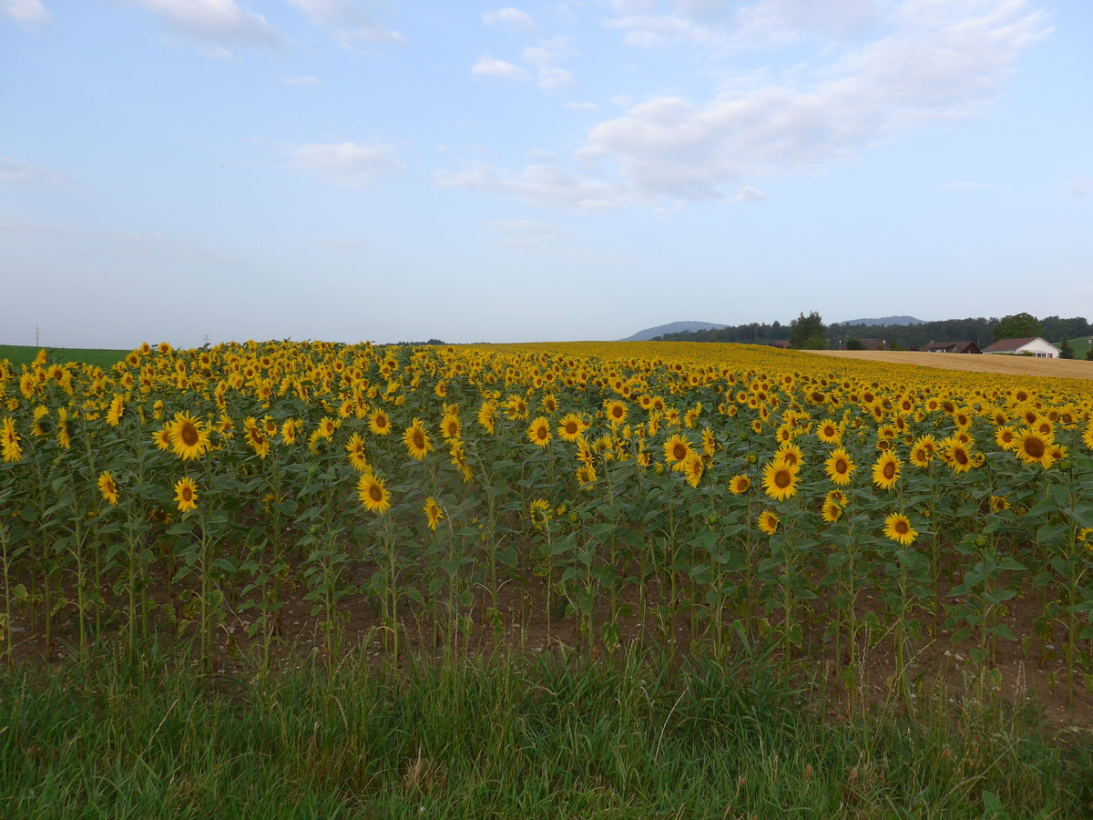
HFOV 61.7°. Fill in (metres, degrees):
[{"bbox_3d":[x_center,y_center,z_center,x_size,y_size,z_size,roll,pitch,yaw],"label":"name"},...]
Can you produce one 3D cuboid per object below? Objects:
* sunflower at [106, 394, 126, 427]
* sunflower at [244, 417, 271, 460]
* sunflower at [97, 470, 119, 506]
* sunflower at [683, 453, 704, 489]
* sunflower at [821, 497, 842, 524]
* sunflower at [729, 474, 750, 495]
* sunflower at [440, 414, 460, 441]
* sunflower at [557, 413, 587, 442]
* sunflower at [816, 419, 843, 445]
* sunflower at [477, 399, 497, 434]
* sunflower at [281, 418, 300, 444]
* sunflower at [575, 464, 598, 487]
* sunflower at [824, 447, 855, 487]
[{"bbox_3d":[-2.773,0.003,5.900,0.190,0.210,0.085,3,4,45],"label":"sunflower"},{"bbox_3d":[-1.794,0.179,5.700,0.220,0.250,0.085,2,26,35],"label":"sunflower"},{"bbox_3d":[-2.536,0.451,5.300,0.175,0.195,0.065,3,16,42],"label":"sunflower"},{"bbox_3d":[0.873,0.357,5.400,0.080,0.210,0.190,-1,3,-26],"label":"sunflower"},{"bbox_3d":[1.526,0.539,4.900,0.065,0.135,0.135,-2,4,-35],"label":"sunflower"},{"bbox_3d":[1.184,0.454,5.600,0.135,0.130,0.065,3,-4,45],"label":"sunflower"},{"bbox_3d":[-0.672,0.124,6.400,0.174,0.185,0.066,1,3,32],"label":"sunflower"},{"bbox_3d":[0.179,0.116,6.300,0.200,0.200,0.075,0,3,8],"label":"sunflower"},{"bbox_3d":[2.035,0.161,6.600,0.175,0.180,0.070,2,9,32],"label":"sunflower"},{"bbox_3d":[-0.384,0.044,5.900,0.080,0.215,0.200,-2,3,-32],"label":"sunflower"},{"bbox_3d":[-1.964,0.157,7.000,0.180,0.195,0.070,3,4,42],"label":"sunflower"},{"bbox_3d":[0.273,0.454,6.300,0.150,0.165,0.060,1,3,27],"label":"sunflower"},{"bbox_3d":[1.567,0.305,4.900,0.190,0.205,0.075,2,7,36],"label":"sunflower"}]

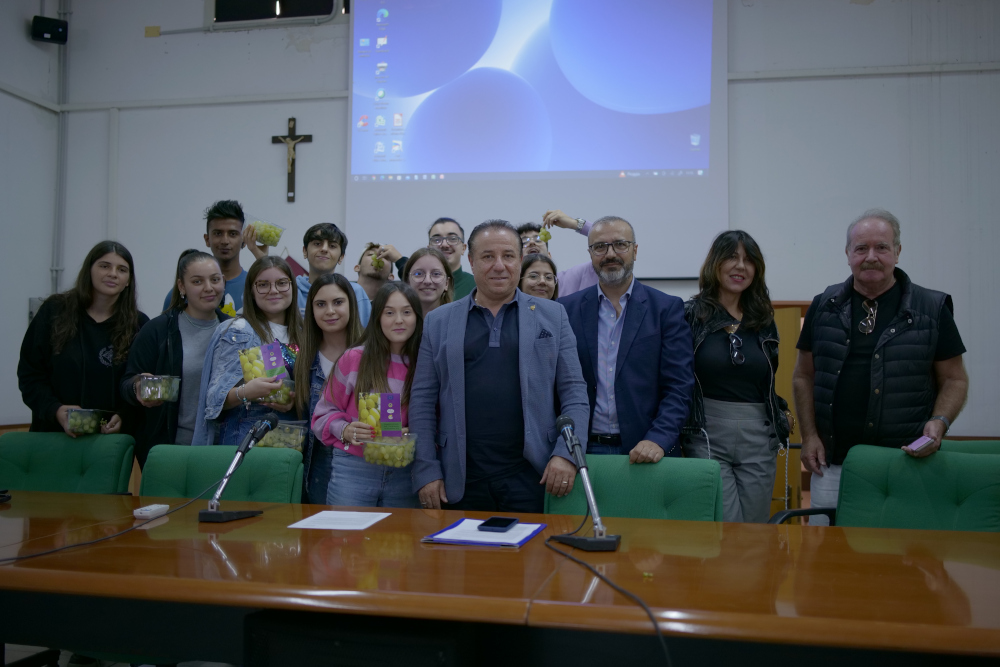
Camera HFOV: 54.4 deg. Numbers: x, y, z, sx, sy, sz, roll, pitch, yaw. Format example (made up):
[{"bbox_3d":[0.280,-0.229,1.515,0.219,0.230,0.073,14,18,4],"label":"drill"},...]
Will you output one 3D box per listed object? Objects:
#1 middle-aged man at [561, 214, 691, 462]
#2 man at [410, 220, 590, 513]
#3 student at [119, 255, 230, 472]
[{"bbox_3d":[0.427,0.440,3.386,0.500,1.690,0.390,0,-2,12],"label":"middle-aged man"},{"bbox_3d":[-0.002,0.468,3.210,0.580,1.680,0.370,1,-2,0],"label":"man"},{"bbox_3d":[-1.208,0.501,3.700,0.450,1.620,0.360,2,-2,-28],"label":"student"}]

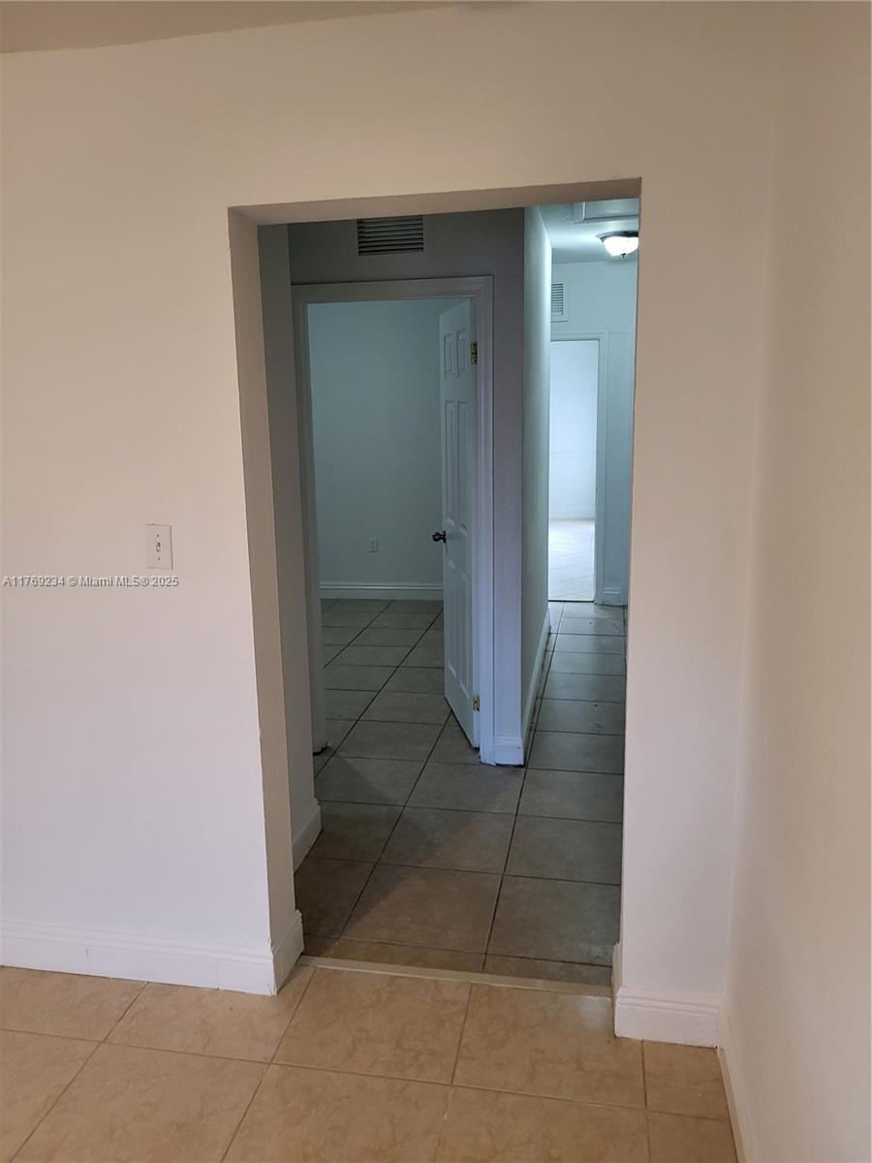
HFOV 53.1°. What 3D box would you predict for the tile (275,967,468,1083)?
[{"bbox_3d":[-0.152,1.176,2.342,0.456,0.010,0.399,1,12,10],"label":"tile"}]

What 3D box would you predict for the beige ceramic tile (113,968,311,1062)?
[{"bbox_3d":[-0.603,1.167,2.425,0.456,0.010,0.399,1,12,10],"label":"beige ceramic tile"}]

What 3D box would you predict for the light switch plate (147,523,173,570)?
[{"bbox_3d":[-0.707,-0.087,2.231,0.071,0.114,0.010,1,12,10],"label":"light switch plate"}]

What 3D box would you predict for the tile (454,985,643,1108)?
[{"bbox_3d":[0.299,1.185,2.260,0.456,0.010,0.399,1,12,10],"label":"tile"}]

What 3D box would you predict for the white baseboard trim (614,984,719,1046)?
[{"bbox_3d":[0.590,1.110,2.228,0.254,0.141,0.016,1,12,10],"label":"white baseboard trim"}]

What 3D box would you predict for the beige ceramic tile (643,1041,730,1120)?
[{"bbox_3d":[0.602,1.209,2.120,0.185,0.010,0.230,1,12,10],"label":"beige ceramic tile"}]

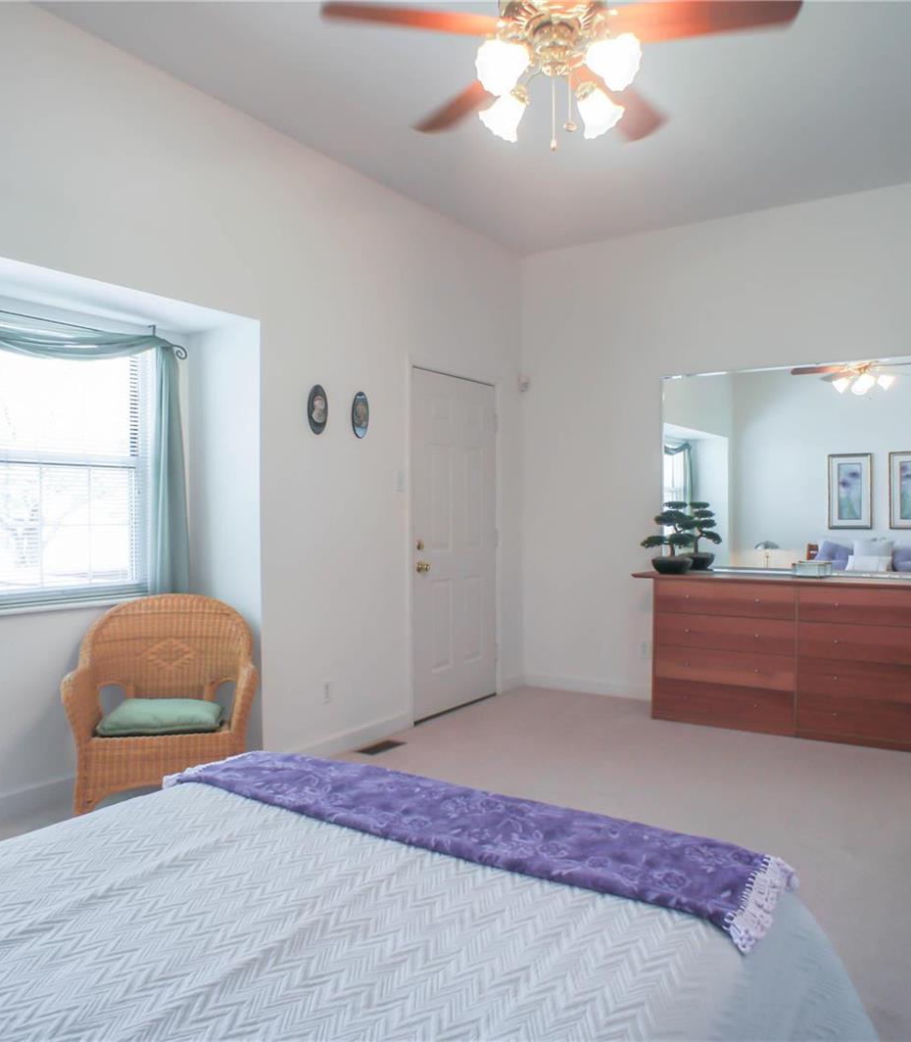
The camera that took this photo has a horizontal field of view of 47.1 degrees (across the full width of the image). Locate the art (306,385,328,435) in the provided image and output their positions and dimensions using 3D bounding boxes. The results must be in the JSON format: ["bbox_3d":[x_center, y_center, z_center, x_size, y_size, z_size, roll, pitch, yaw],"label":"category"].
[{"bbox_3d":[-0.657,-0.533,5.000,0.025,0.242,0.165,0,0,28],"label":"art"}]

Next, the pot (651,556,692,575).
[{"bbox_3d":[1.300,0.272,6.240,0.245,0.090,0.240,0,0,0],"label":"pot"}]

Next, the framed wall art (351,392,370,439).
[{"bbox_3d":[-0.483,-0.541,5.335,0.025,0.240,0.155,0,0,28],"label":"framed wall art"}]

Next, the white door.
[{"bbox_3d":[0.012,0.130,6.300,0.060,2.010,1.000,0,0,28],"label":"white door"}]

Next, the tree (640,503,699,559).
[{"bbox_3d":[1.278,0.057,6.240,0.300,0.330,0.250,0,0,36],"label":"tree"}]

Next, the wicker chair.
[{"bbox_3d":[-1.210,0.735,4.370,0.745,0.860,0.650,0,0,-13],"label":"wicker chair"}]

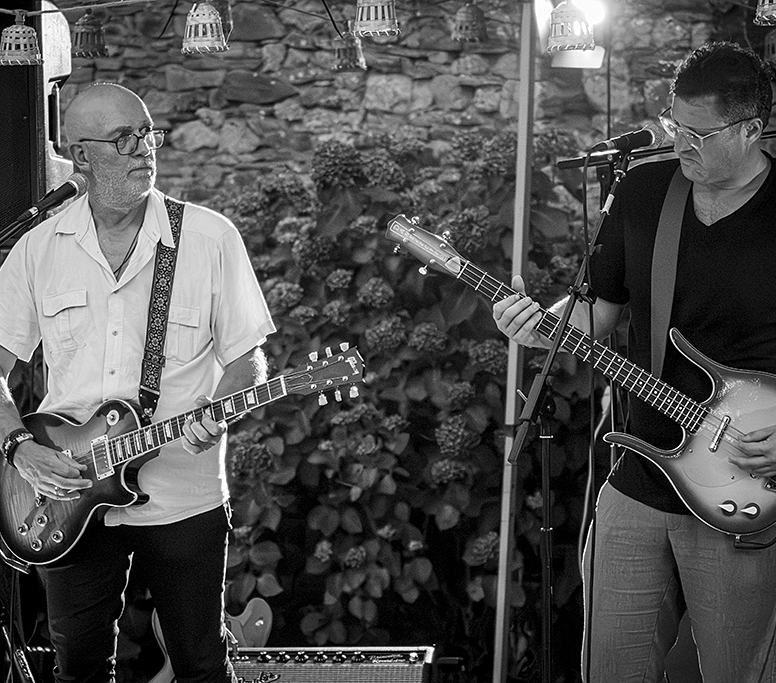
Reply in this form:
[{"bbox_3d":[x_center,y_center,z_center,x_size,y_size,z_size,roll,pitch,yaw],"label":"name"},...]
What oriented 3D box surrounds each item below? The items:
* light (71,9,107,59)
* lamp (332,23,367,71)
[{"bbox_3d":[-0.766,-0.788,13.100,0.101,0.125,0.101,0,1,0],"label":"light"},{"bbox_3d":[-0.101,-0.772,13.400,0.095,0.123,0.095,0,1,0],"label":"lamp"}]

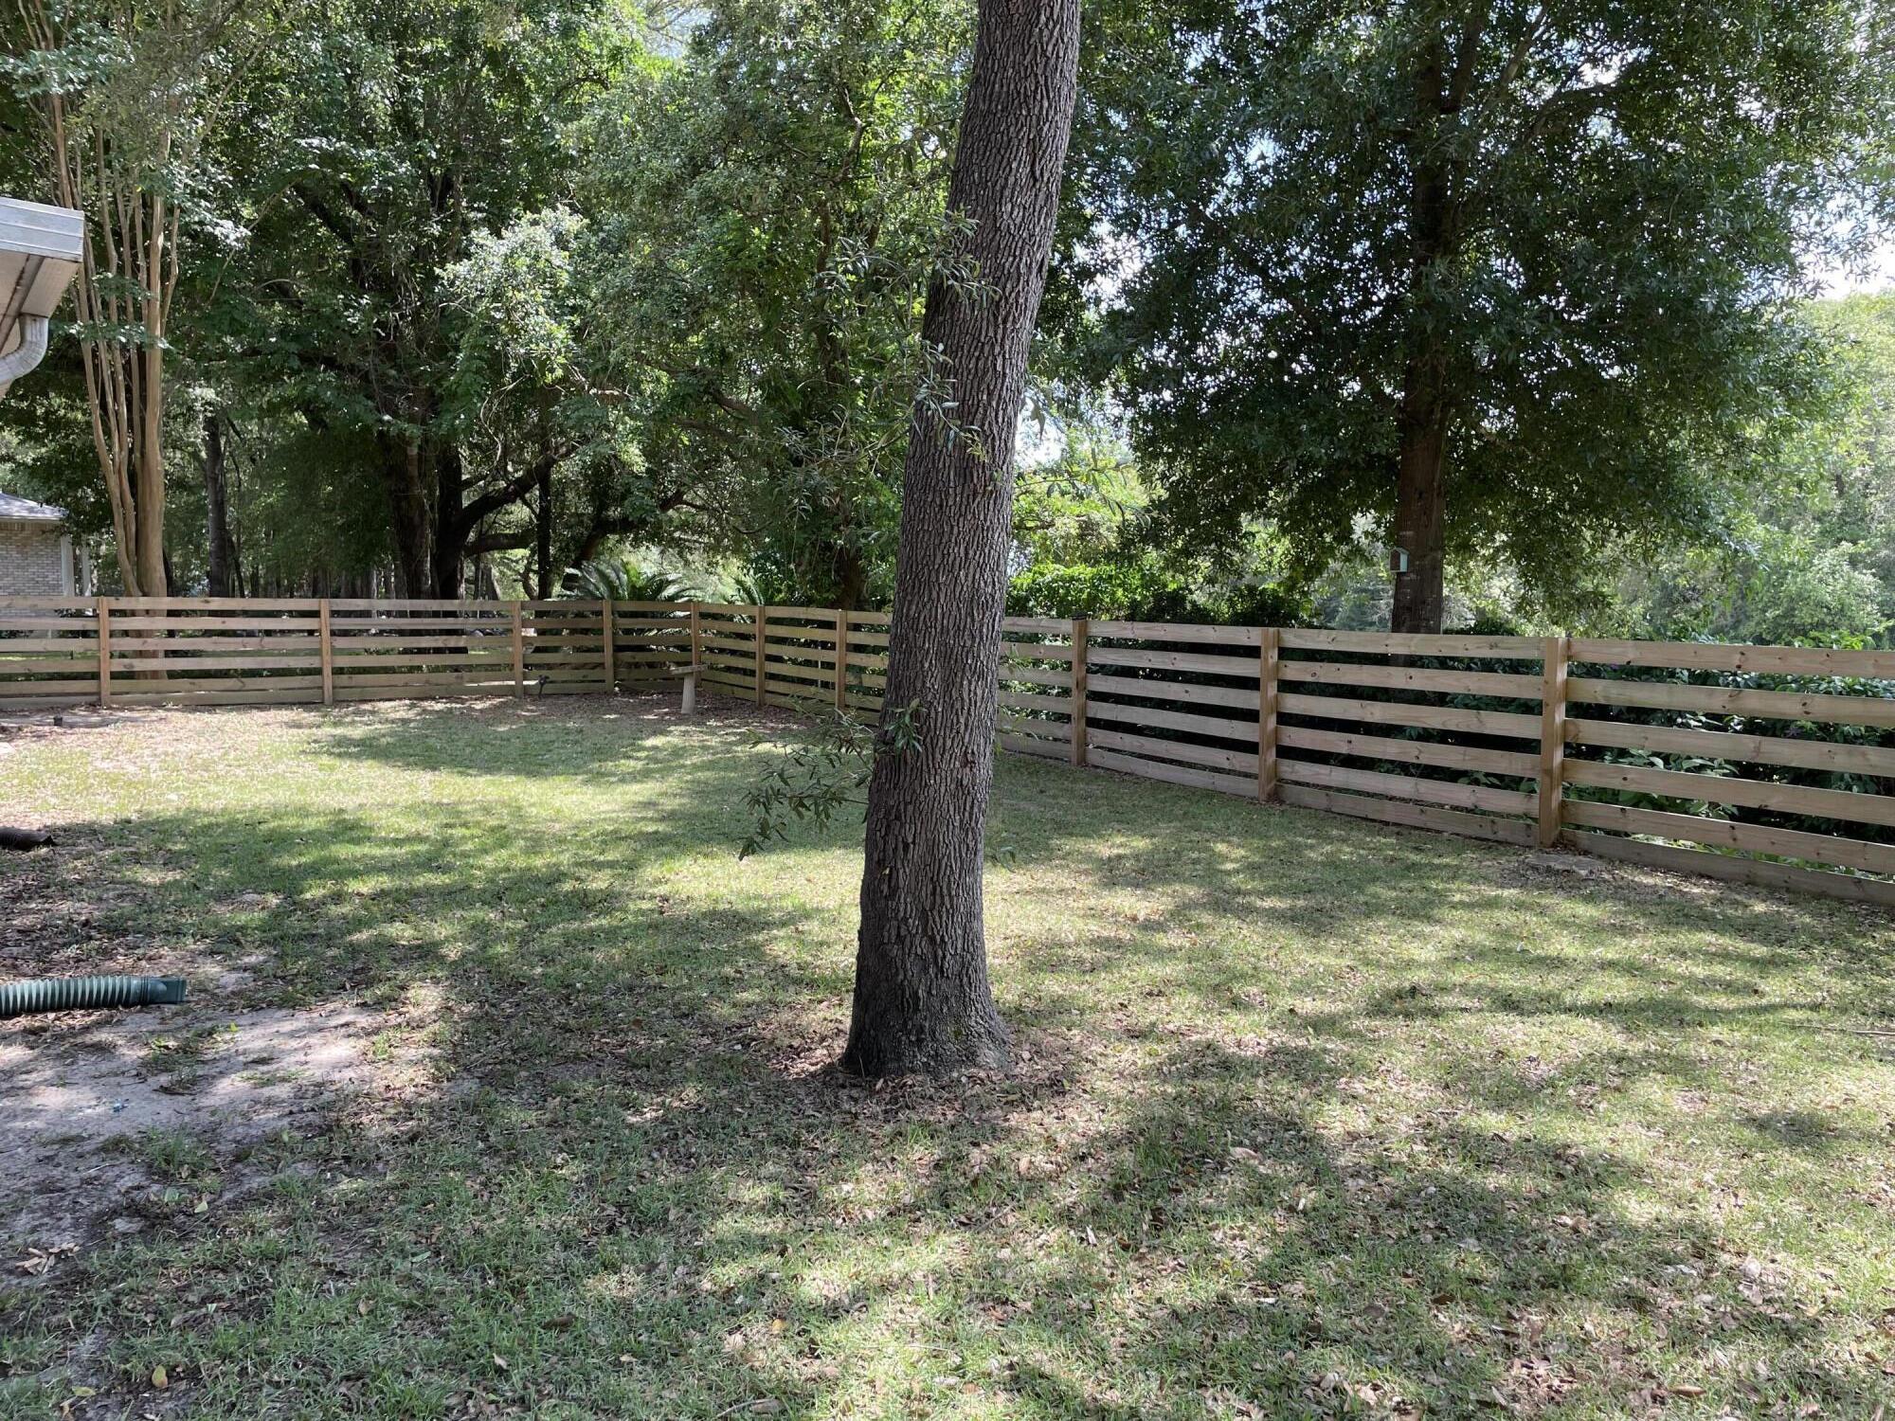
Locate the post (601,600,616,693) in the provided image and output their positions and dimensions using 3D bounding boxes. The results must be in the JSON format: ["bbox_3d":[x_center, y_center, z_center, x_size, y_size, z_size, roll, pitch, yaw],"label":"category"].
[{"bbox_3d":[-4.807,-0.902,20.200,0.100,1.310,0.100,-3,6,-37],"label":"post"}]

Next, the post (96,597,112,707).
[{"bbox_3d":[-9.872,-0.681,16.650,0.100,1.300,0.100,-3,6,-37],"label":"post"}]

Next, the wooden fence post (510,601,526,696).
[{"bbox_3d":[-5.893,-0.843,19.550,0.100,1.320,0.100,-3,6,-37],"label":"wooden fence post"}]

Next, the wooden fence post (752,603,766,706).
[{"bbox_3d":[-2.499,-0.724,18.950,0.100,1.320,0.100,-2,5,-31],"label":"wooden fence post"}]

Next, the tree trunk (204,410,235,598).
[{"bbox_3d":[-17.417,-4.916,34.000,0.550,4.550,0.550,-3,6,-37],"label":"tree trunk"}]

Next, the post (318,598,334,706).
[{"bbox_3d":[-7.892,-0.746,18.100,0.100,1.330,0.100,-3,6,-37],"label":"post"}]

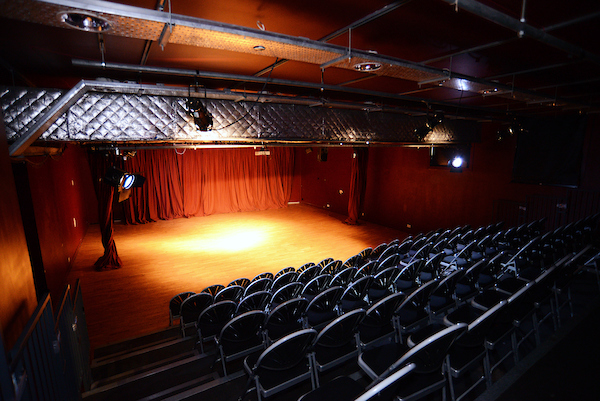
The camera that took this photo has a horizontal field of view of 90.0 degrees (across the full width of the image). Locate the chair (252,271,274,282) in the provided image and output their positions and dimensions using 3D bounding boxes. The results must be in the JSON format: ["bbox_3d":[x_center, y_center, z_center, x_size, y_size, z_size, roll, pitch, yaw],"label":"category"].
[{"bbox_3d":[-0.833,1.777,6.040,0.470,0.800,0.500,-6,11,-32],"label":"chair"}]

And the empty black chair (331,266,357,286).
[{"bbox_3d":[0.609,1.297,4.576,0.460,0.815,0.510,-6,12,-31],"label":"empty black chair"}]

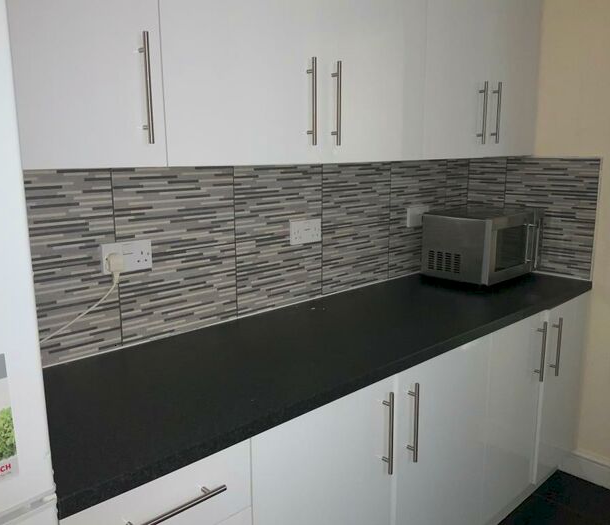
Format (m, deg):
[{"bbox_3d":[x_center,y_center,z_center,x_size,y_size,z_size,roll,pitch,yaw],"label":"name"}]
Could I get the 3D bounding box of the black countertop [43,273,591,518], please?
[{"bbox_3d":[0.173,0.203,1.852,2.210,0.040,0.620,-10,14,-44],"label":"black countertop"}]

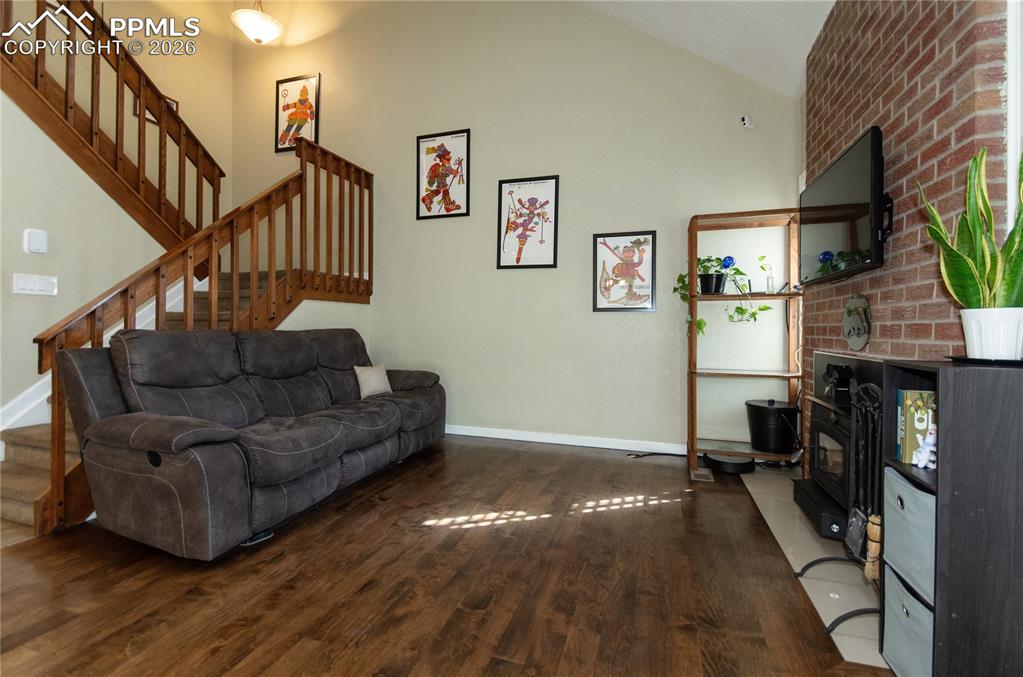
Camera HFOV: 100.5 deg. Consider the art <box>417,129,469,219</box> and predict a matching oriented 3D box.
[{"bbox_3d":[-0.684,-1.628,4.256,0.592,0.853,0.025,1,0,18],"label":"art"}]

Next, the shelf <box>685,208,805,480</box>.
[{"bbox_3d":[1.730,0.036,3.253,0.701,1.894,0.384,1,0,18],"label":"shelf"}]

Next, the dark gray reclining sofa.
[{"bbox_3d":[-1.420,0.442,3.074,1.000,1.024,2.357,1,0,16],"label":"dark gray reclining sofa"}]

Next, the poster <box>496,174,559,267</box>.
[{"bbox_3d":[0.152,-1.077,3.982,0.583,0.848,0.025,1,1,18],"label":"poster"}]

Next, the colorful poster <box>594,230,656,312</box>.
[{"bbox_3d":[0.984,-0.575,3.709,0.530,0.694,0.025,1,0,18],"label":"colorful poster"}]

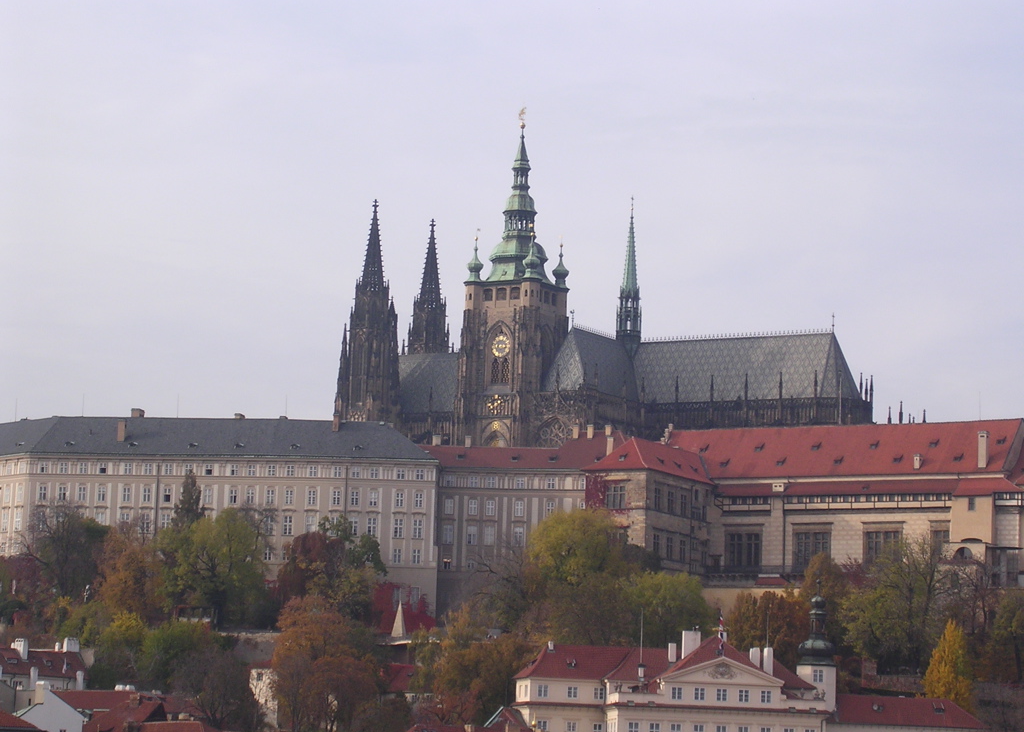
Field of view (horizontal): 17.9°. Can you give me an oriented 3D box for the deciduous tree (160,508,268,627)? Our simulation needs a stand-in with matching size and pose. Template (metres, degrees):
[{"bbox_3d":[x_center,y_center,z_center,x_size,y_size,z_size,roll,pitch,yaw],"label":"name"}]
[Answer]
[{"bbox_3d":[-50.075,33.729,542.670,18.000,20.030,16.200,2,-8,0],"label":"deciduous tree"}]

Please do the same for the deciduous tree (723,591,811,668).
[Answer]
[{"bbox_3d":[39.545,42.014,507.512,13.100,14.020,11.800,2,-8,0],"label":"deciduous tree"}]

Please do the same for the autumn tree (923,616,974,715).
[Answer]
[{"bbox_3d":[65.680,45.470,490.760,7.330,14.820,6.750,2,-8,0],"label":"autumn tree"}]

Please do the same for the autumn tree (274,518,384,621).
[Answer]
[{"bbox_3d":[-33.000,36.980,588.410,19.280,19.520,17.740,2,-8,0],"label":"autumn tree"}]

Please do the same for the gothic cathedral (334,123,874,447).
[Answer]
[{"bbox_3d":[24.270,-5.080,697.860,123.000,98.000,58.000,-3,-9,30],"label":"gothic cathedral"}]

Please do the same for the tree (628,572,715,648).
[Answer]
[{"bbox_3d":[25.206,39.847,517.871,13.700,13.990,13.000,2,-8,0],"label":"tree"}]

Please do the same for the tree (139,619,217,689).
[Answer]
[{"bbox_3d":[-55.340,47.650,538.340,12.560,11.780,11.550,2,-8,0],"label":"tree"}]

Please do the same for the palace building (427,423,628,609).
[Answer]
[{"bbox_3d":[2.200,29.340,621.970,35.000,35.000,16.500,0,-8,12],"label":"palace building"}]

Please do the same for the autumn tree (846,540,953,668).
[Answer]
[{"bbox_3d":[65.760,40.680,555.050,18.200,23.200,16.740,2,-8,0],"label":"autumn tree"}]

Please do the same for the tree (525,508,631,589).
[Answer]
[{"bbox_3d":[11.780,33.350,585.100,18.450,15.430,16.980,2,-8,0],"label":"tree"}]

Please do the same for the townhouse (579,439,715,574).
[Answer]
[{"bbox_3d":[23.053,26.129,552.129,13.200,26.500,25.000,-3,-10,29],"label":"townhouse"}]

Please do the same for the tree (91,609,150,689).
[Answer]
[{"bbox_3d":[-64.940,46.910,538.400,9.340,12.940,8.590,2,-8,0],"label":"tree"}]

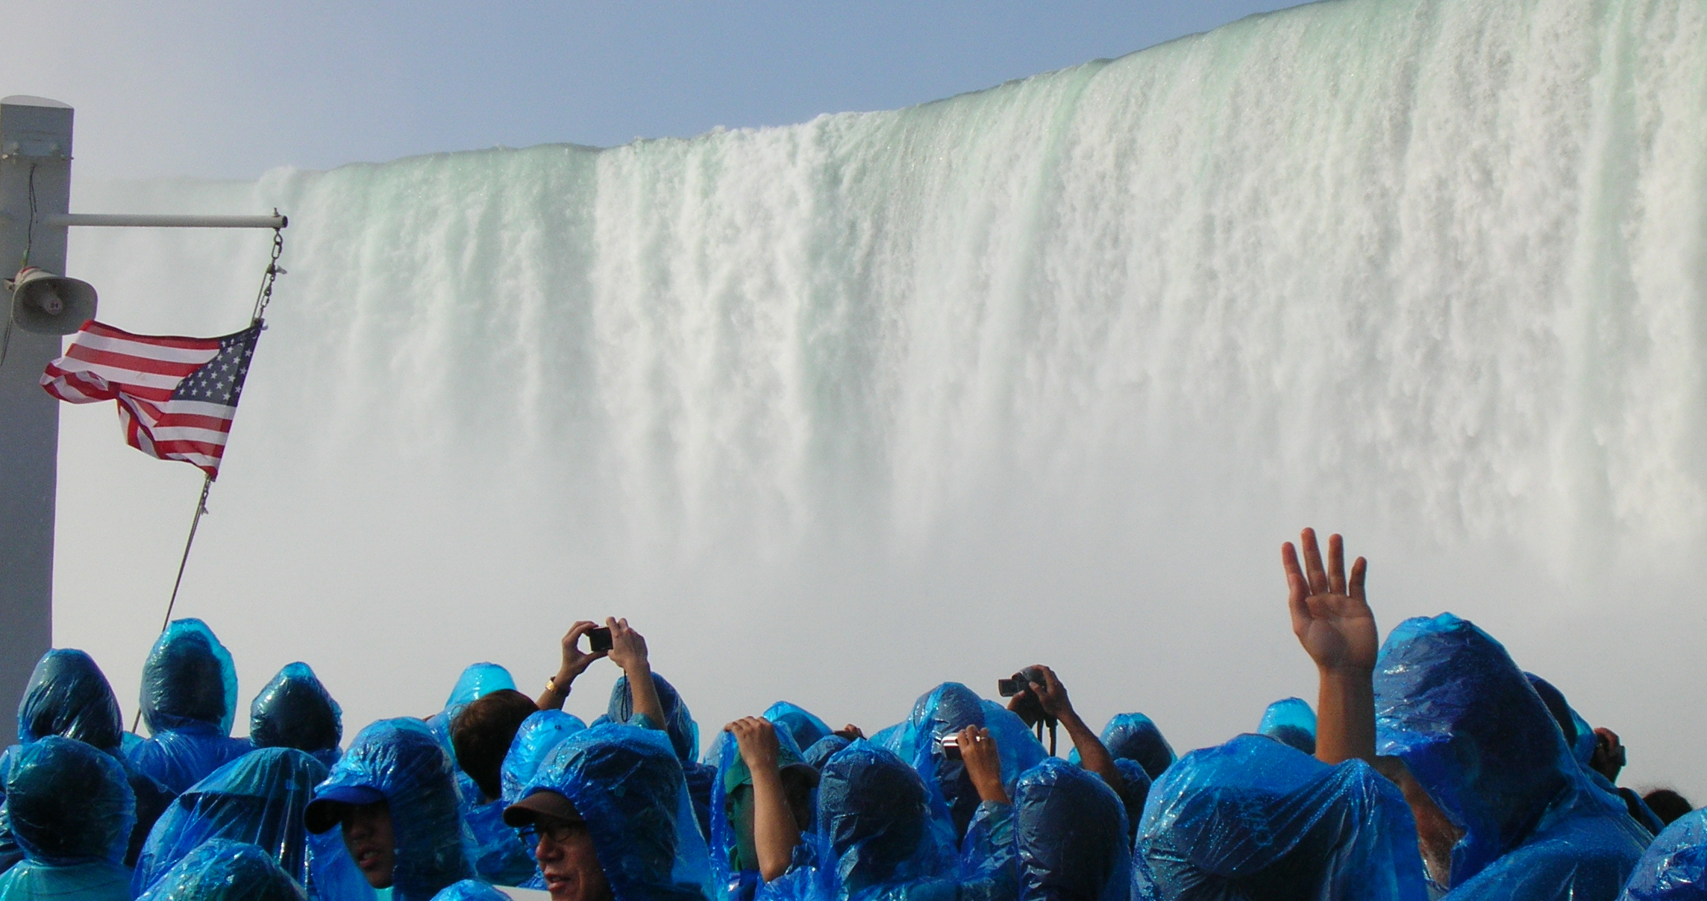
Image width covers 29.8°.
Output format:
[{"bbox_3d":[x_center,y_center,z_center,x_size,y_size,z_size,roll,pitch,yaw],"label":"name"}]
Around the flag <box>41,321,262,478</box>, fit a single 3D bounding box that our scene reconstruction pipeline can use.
[{"bbox_3d":[-2.302,-0.168,10.500,0.700,0.530,0.220,3,-4,-11],"label":"flag"}]

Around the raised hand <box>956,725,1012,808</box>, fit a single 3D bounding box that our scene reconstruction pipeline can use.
[{"bbox_3d":[0.252,0.612,6.200,0.080,0.145,0.085,-13,-6,-17],"label":"raised hand"}]

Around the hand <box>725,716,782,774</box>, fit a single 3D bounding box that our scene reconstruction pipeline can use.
[{"bbox_3d":[-0.194,0.570,6.200,0.100,0.115,0.085,3,-5,-17],"label":"hand"}]

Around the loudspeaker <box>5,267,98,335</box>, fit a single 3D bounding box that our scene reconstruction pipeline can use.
[{"bbox_3d":[-2.630,-0.492,10.500,0.270,0.200,0.250,4,-5,-23],"label":"loudspeaker"}]

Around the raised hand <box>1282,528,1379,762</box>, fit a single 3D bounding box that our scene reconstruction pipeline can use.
[{"bbox_3d":[0.514,0.212,3.450,0.098,0.250,0.075,-3,-5,0],"label":"raised hand"}]

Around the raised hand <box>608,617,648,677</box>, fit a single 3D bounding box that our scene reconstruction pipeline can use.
[{"bbox_3d":[-0.521,0.453,7.400,0.085,0.135,0.090,5,-5,-30],"label":"raised hand"}]

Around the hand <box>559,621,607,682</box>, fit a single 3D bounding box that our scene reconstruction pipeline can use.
[{"bbox_3d":[-0.624,0.467,7.400,0.100,0.140,0.090,-1,-5,37],"label":"hand"}]

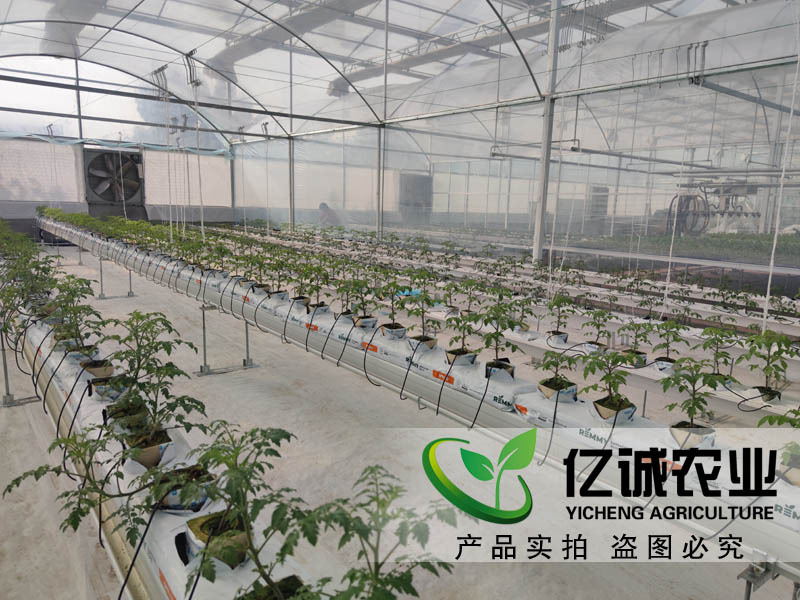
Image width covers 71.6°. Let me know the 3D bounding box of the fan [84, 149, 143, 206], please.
[{"bbox_3d":[-7.780,-3.344,15.142,1.420,1.420,0.400,-6,13,-38],"label":"fan"}]

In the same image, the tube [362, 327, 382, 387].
[{"bbox_3d":[-0.134,0.275,2.749,0.095,0.245,0.240,1,10,-3],"label":"tube"}]

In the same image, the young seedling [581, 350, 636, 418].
[{"bbox_3d":[0.708,0.288,1.868,0.170,0.235,0.170,-6,13,-38],"label":"young seedling"}]

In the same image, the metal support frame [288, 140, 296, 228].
[{"bbox_3d":[-2.884,-2.790,14.764,0.100,2.960,0.100,-6,13,-38],"label":"metal support frame"}]

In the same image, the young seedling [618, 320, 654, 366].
[{"bbox_3d":[1.366,0.253,3.211,0.139,0.235,0.139,-6,13,-38],"label":"young seedling"}]

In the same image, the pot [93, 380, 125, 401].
[{"bbox_3d":[-0.989,0.309,1.903,0.100,0.061,0.100,-6,13,-38],"label":"pot"}]

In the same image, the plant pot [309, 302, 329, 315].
[{"bbox_3d":[-0.500,0.065,3.428,0.105,0.064,0.105,-6,13,-38],"label":"plant pot"}]

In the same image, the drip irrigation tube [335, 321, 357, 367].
[{"bbox_3d":[-0.290,0.238,3.057,0.120,0.267,0.040,-6,13,-38],"label":"drip irrigation tube"}]

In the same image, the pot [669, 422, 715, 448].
[{"bbox_3d":[0.889,0.416,1.692,0.099,0.056,0.099,-5,12,-33],"label":"pot"}]

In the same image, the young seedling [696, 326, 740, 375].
[{"bbox_3d":[1.663,0.267,2.864,0.215,0.258,0.215,8,12,30],"label":"young seedling"}]

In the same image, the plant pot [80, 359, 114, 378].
[{"bbox_3d":[-1.145,0.275,2.104,0.100,0.068,0.100,-6,13,-38],"label":"plant pot"}]

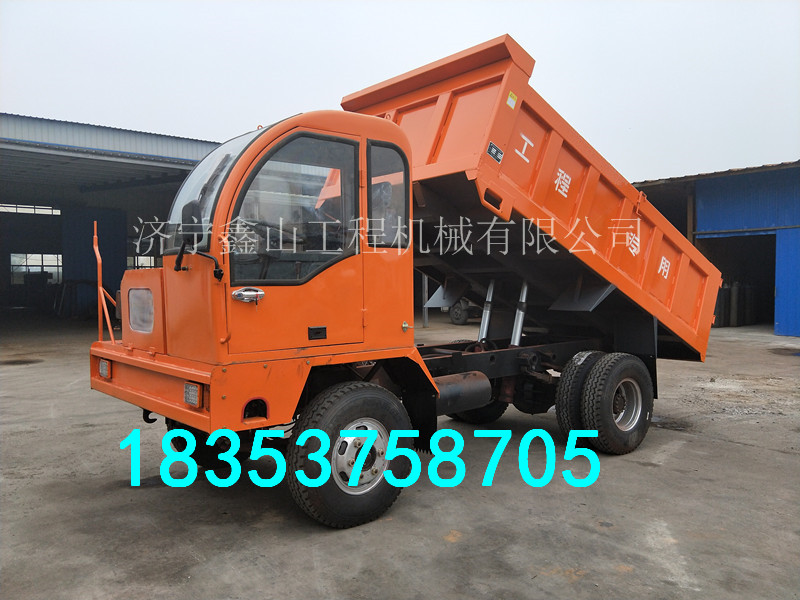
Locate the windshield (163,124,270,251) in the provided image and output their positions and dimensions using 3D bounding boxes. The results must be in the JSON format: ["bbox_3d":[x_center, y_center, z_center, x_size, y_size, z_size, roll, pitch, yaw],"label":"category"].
[{"bbox_3d":[-0.870,-0.579,2.917,0.460,0.740,0.560,-1,1,-43],"label":"windshield"}]

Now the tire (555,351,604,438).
[{"bbox_3d":[1.702,0.889,5.208,0.850,0.850,0.240,-1,1,-43],"label":"tire"}]

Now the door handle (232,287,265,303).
[{"bbox_3d":[-0.748,-0.027,2.860,0.178,0.077,0.056,-1,2,-41],"label":"door handle"}]

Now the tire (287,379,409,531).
[{"bbox_3d":[-0.277,0.926,3.504,0.850,0.850,0.240,-1,1,-43],"label":"tire"}]

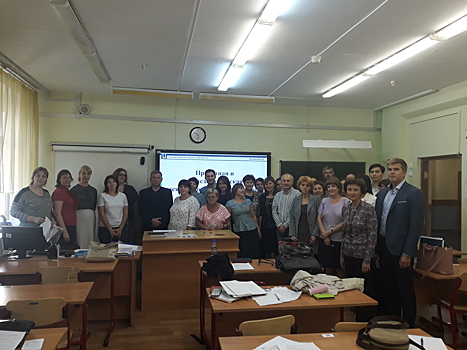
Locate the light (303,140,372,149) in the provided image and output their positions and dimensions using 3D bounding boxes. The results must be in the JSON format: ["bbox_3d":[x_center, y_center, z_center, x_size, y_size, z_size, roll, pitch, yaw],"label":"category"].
[{"bbox_3d":[1.863,-0.537,6.470,1.290,0.120,0.140,1,-2,-12],"label":"light"}]

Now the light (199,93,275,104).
[{"bbox_3d":[0.074,-1.268,6.064,1.250,0.100,0.150,1,-2,-12],"label":"light"}]

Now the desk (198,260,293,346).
[{"bbox_3d":[0.260,1.343,3.931,1.210,0.750,0.520,1,-2,-12],"label":"desk"}]

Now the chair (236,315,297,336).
[{"bbox_3d":[0.137,1.278,2.432,0.420,0.790,0.470,1,-2,-21],"label":"chair"}]

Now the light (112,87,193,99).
[{"bbox_3d":[-1.267,-1.285,5.791,1.250,0.100,0.150,1,-2,-12],"label":"light"}]

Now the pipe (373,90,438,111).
[{"bbox_3d":[3.033,-1.319,6.595,0.060,0.050,1.560,1,-2,-11],"label":"pipe"}]

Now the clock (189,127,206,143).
[{"bbox_3d":[-0.628,-0.706,6.487,0.300,0.300,0.045,1,-2,-12],"label":"clock"}]

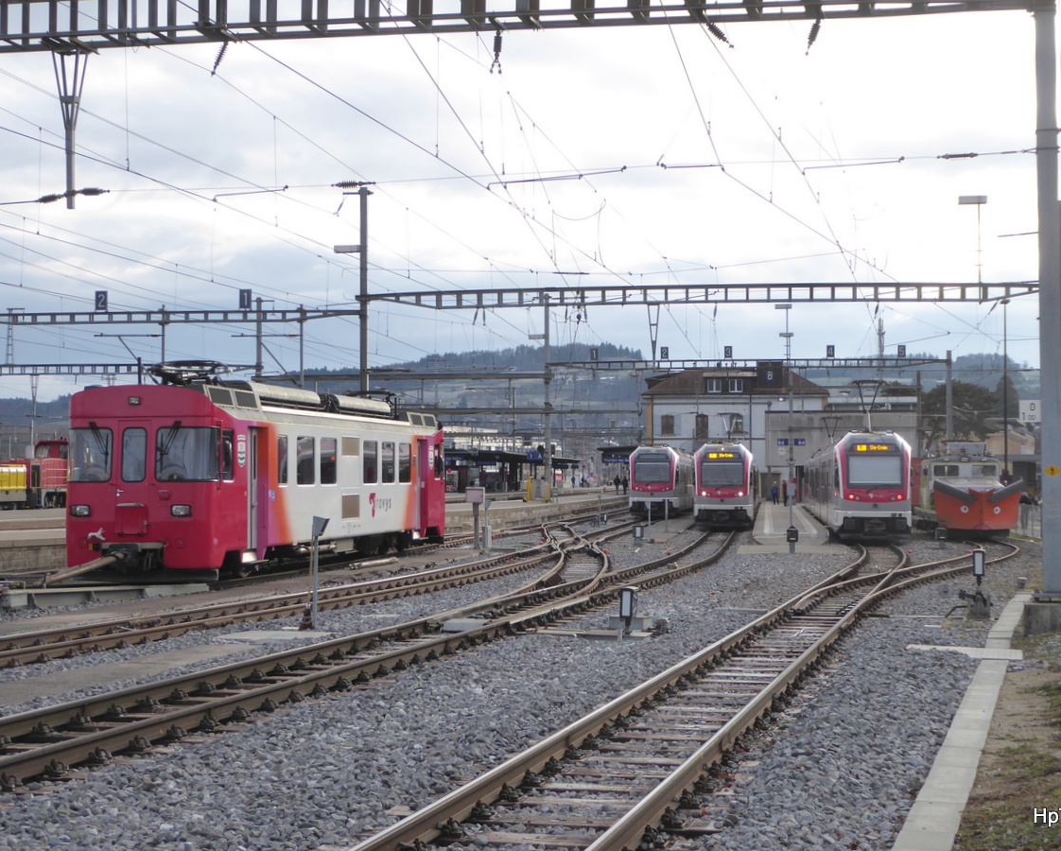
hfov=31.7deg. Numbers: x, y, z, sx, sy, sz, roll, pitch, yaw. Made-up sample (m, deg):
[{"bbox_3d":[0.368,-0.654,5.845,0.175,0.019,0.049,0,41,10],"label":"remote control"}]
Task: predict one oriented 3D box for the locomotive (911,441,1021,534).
[{"bbox_3d":[16.358,2.355,70.161,3.050,3.500,8.500,0,-2,7],"label":"locomotive"}]

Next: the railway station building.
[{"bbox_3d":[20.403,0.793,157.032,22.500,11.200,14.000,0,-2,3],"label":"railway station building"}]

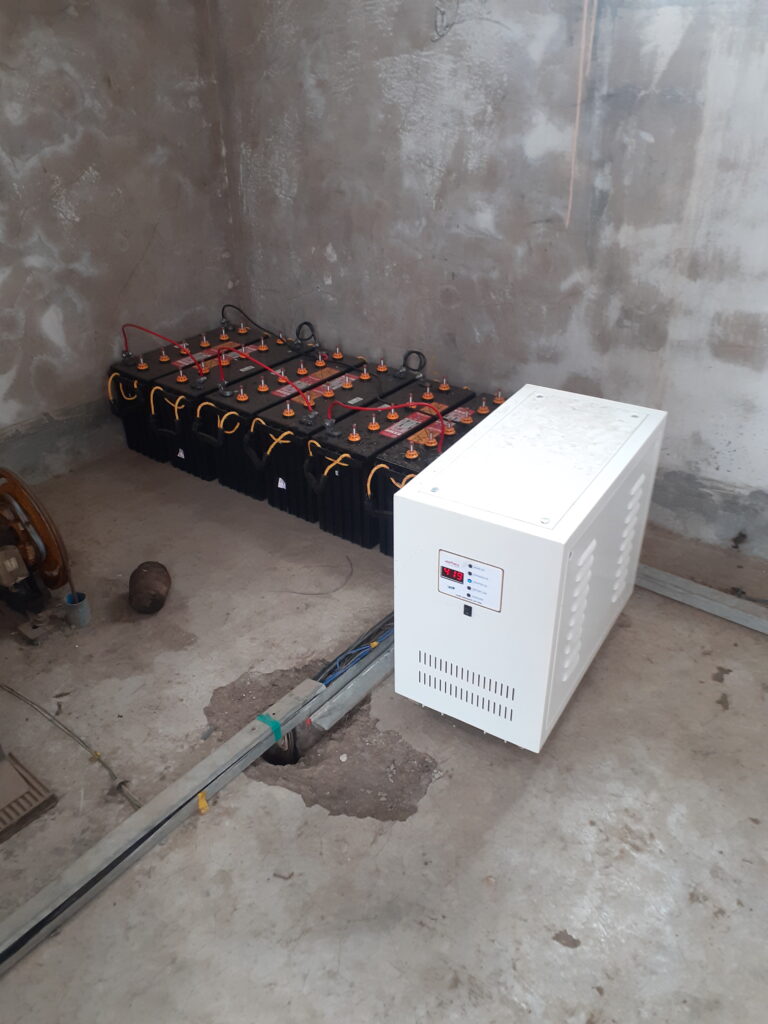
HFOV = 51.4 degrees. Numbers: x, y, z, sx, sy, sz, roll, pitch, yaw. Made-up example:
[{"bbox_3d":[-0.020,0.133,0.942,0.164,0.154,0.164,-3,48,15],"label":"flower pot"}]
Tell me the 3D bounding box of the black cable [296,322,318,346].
[{"bbox_3d":[-0.235,-0.541,2.420,0.065,0.062,0.040,21,38,32],"label":"black cable"}]

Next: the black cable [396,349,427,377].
[{"bbox_3d":[0.076,-0.414,2.218,0.078,0.057,0.040,21,38,32],"label":"black cable"}]

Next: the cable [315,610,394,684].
[{"bbox_3d":[-0.054,0.281,1.644,0.045,0.030,0.260,22,38,33],"label":"cable"}]

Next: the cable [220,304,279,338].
[{"bbox_3d":[-0.432,-0.611,2.555,0.220,0.066,0.045,21,38,32],"label":"cable"}]

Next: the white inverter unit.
[{"bbox_3d":[0.287,0.076,1.544,0.292,0.440,0.543,17,36,27],"label":"white inverter unit"}]

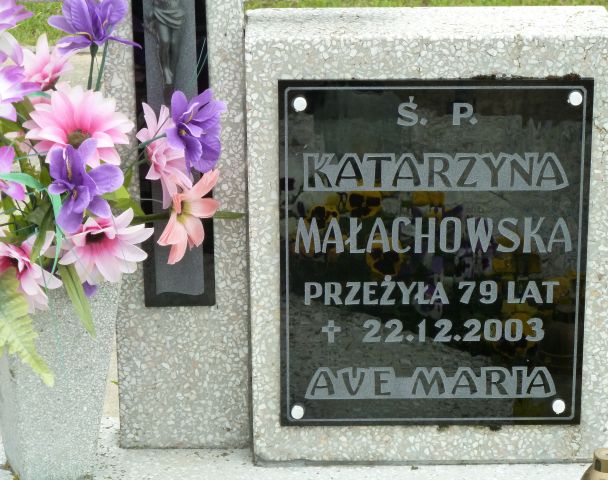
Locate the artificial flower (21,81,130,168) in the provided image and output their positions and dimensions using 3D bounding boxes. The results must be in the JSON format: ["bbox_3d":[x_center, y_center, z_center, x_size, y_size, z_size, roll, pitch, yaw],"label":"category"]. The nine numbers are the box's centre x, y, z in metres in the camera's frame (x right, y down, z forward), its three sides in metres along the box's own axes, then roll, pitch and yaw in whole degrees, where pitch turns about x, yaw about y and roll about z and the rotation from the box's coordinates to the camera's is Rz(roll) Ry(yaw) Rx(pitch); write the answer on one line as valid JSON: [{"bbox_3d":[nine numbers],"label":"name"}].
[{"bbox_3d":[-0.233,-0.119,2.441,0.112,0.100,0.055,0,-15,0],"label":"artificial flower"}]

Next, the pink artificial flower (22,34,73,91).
[{"bbox_3d":[-0.267,-0.185,2.466,0.066,0.060,0.060,0,20,0],"label":"pink artificial flower"}]

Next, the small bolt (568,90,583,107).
[{"bbox_3d":[0.289,-0.150,2.517,0.015,0.015,0.006,0,20,0],"label":"small bolt"}]

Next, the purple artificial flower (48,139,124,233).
[{"bbox_3d":[-0.225,-0.056,2.442,0.082,0.100,0.065,-2,5,-5],"label":"purple artificial flower"}]

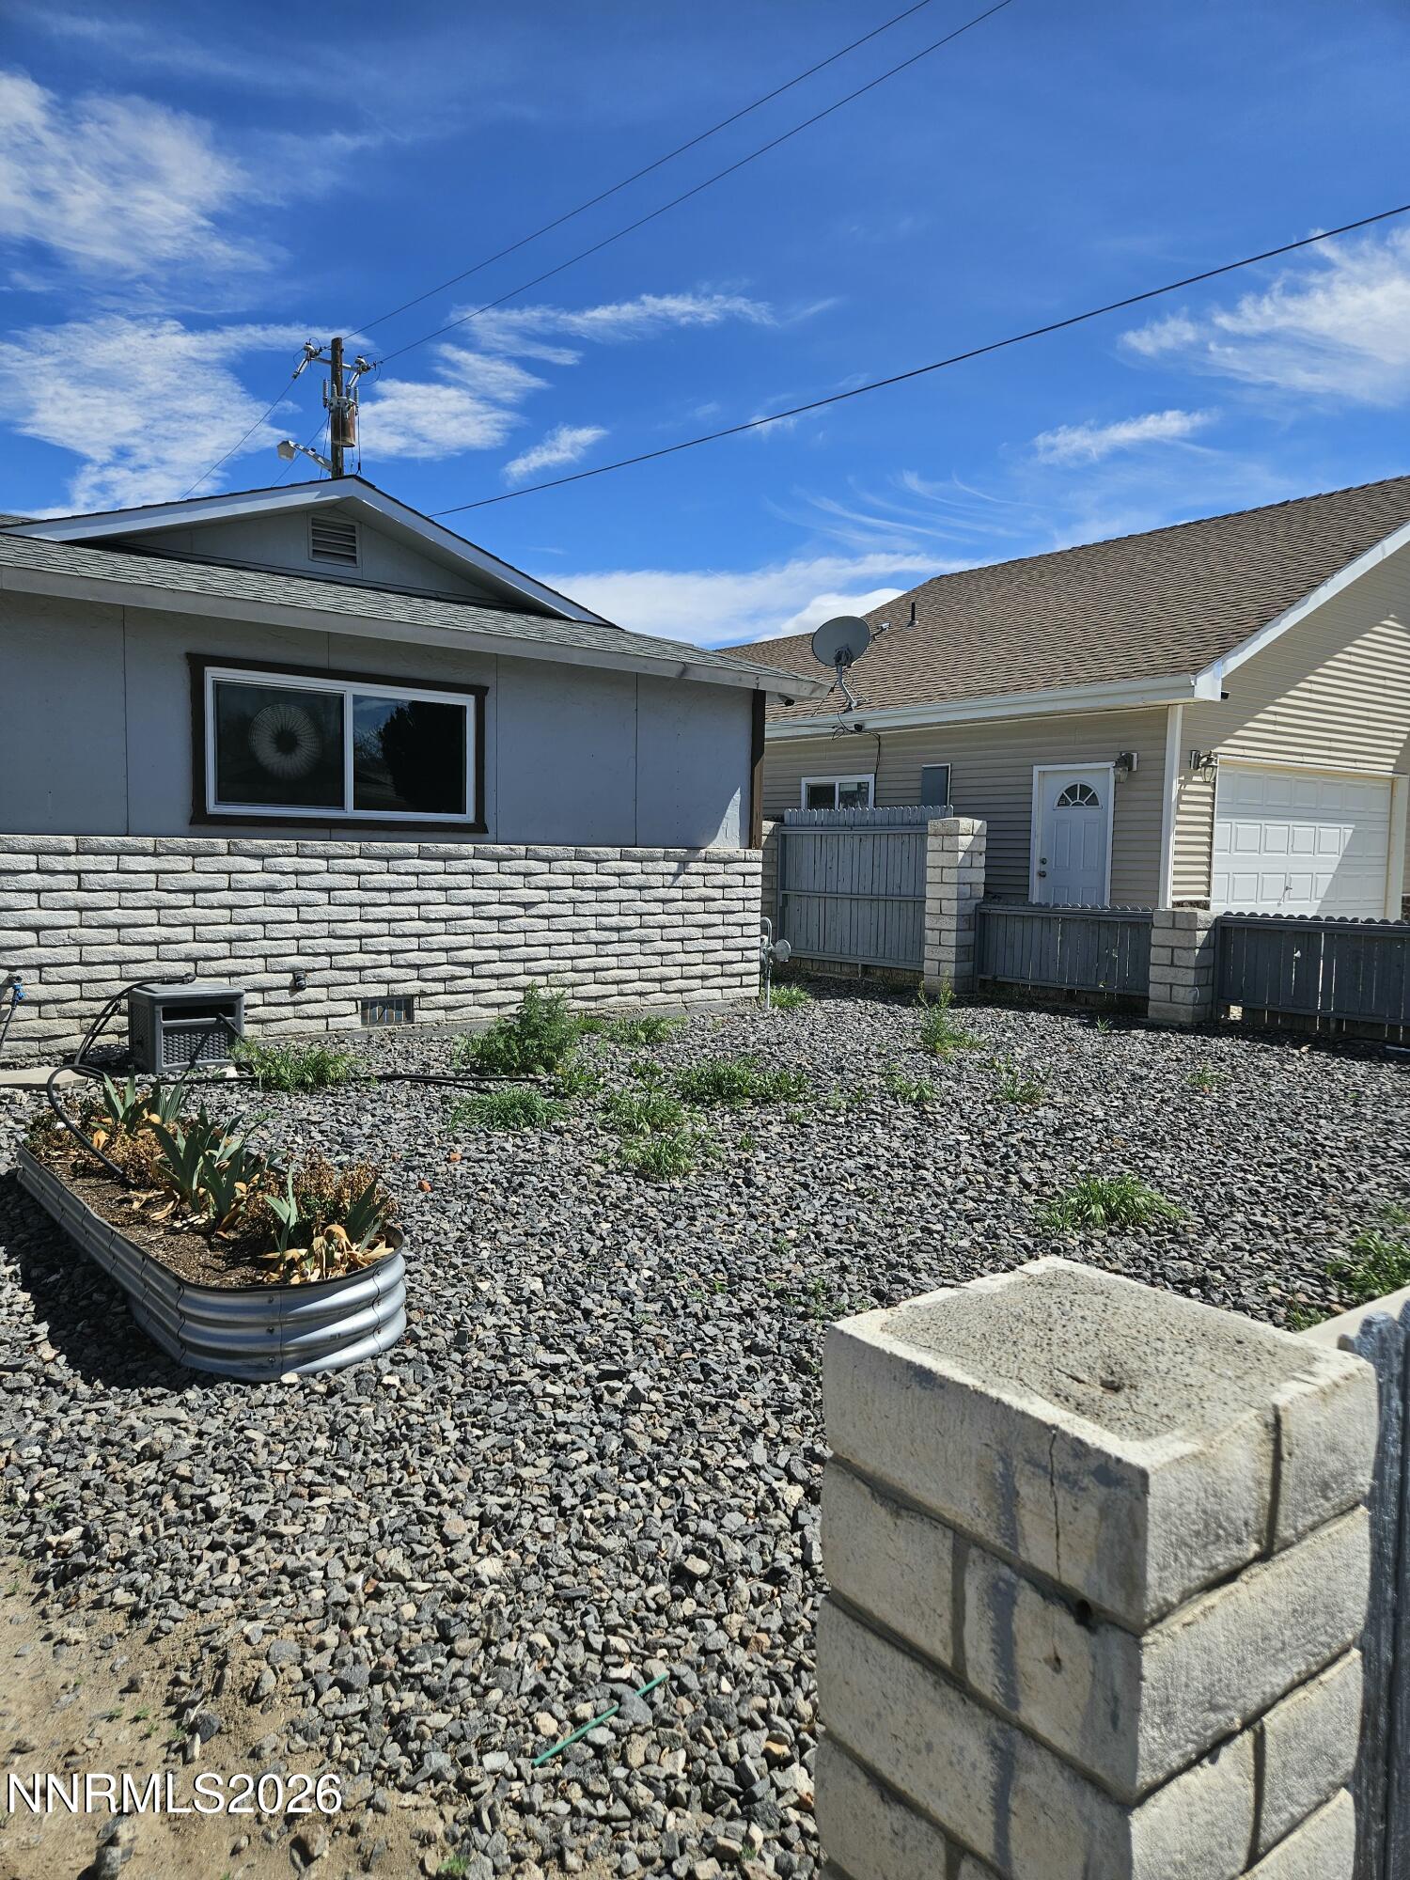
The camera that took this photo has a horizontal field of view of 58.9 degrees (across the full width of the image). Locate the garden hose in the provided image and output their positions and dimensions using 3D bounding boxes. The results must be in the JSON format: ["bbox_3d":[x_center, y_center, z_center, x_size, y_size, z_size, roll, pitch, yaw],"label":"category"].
[{"bbox_3d":[-2.019,0.552,6.252,2.641,0.544,2.974,-2,5,-39],"label":"garden hose"}]

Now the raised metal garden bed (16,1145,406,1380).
[{"bbox_3d":[-1.721,0.937,4.198,0.696,0.262,2.359,-2,5,-39],"label":"raised metal garden bed"}]

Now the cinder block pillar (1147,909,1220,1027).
[{"bbox_3d":[4.060,0.206,10.543,0.403,0.938,0.403,-2,5,-39],"label":"cinder block pillar"}]

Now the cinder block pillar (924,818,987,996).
[{"bbox_3d":[2.487,-0.344,12.443,0.403,1.710,0.403,-2,5,-39],"label":"cinder block pillar"}]

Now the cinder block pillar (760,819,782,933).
[{"bbox_3d":[0.663,-0.528,14.646,0.403,1.680,0.403,-2,5,-39],"label":"cinder block pillar"}]

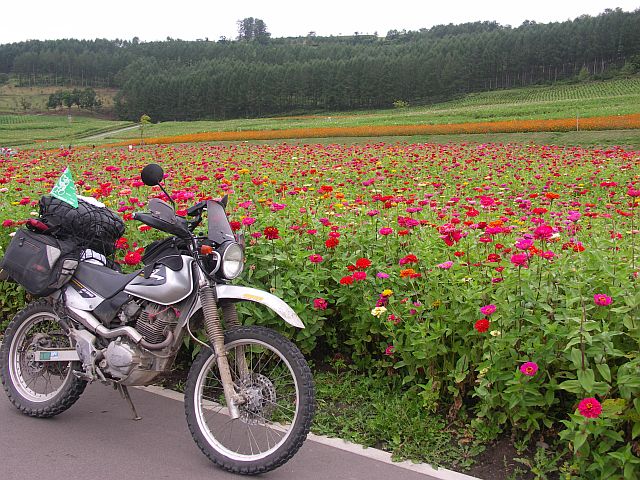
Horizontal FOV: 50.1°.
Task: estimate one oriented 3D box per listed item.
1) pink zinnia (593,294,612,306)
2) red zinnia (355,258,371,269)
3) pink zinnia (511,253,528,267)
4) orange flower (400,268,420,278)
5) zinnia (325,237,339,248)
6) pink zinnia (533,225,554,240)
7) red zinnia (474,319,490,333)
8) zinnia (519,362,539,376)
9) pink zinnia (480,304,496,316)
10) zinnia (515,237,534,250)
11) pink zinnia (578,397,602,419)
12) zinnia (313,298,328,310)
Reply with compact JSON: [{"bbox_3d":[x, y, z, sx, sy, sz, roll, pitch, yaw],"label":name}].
[{"bbox_3d":[1.365,0.290,3.300,0.092,0.045,0.092,4,34,23],"label":"pink zinnia"},{"bbox_3d":[0.267,0.144,4.200,0.094,0.052,0.094,1,14,4],"label":"red zinnia"},{"bbox_3d":[1.094,0.107,3.750,0.094,0.058,0.094,3,14,16],"label":"pink zinnia"},{"bbox_3d":[0.549,0.204,4.200,0.097,0.045,0.097,1,14,8],"label":"orange flower"},{"bbox_3d":[0.072,0.019,4.300,0.088,0.056,0.088,0,13,1],"label":"zinnia"},{"bbox_3d":[1.225,-0.041,3.750,0.102,0.060,0.102,3,14,18],"label":"pink zinnia"},{"bbox_3d":[0.867,0.456,3.650,0.082,0.055,0.082,2,29,14],"label":"red zinnia"},{"bbox_3d":[0.995,0.615,3.250,0.087,0.045,0.083,3,44,17],"label":"zinnia"},{"bbox_3d":[0.911,0.381,3.700,0.088,0.042,0.088,2,29,14],"label":"pink zinnia"},{"bbox_3d":[1.121,0.022,3.750,0.100,0.050,0.100,3,19,17],"label":"zinnia"},{"bbox_3d":[1.155,0.717,2.920,0.097,0.050,0.092,4,51,22],"label":"pink zinnia"},{"bbox_3d":[0.004,0.391,4.150,0.087,0.055,0.087,0,33,0],"label":"zinnia"}]

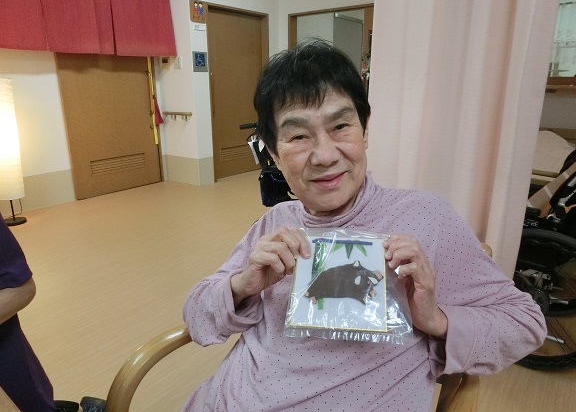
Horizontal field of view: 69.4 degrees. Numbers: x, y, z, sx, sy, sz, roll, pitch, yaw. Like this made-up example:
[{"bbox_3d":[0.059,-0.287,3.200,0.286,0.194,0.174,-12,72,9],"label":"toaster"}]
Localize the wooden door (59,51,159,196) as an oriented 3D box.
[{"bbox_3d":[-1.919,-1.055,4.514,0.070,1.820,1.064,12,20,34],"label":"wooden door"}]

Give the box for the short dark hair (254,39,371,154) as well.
[{"bbox_3d":[0.040,-0.168,0.650,0.180,0.190,0.190,-13,15,-2],"label":"short dark hair"}]

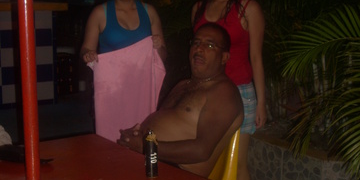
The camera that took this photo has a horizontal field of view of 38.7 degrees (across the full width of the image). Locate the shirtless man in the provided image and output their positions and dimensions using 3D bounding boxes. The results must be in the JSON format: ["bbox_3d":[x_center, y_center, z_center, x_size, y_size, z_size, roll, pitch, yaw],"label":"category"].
[{"bbox_3d":[-0.165,0.282,2.347,0.850,1.190,0.570,-4,9,-31],"label":"shirtless man"}]

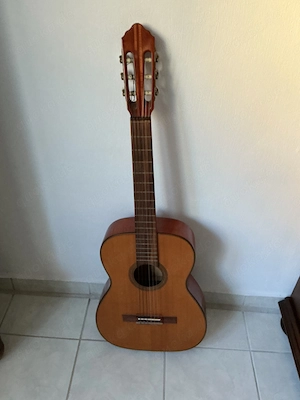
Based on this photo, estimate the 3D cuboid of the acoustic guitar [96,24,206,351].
[{"bbox_3d":[-0.007,0.062,0.999,0.375,1.040,0.105,1,27,6],"label":"acoustic guitar"}]

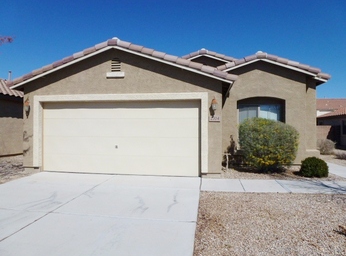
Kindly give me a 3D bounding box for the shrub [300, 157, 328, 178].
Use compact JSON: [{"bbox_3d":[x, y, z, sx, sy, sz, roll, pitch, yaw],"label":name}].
[{"bbox_3d":[3.996,1.080,6.780,0.710,0.510,0.700,0,1,9],"label":"shrub"}]

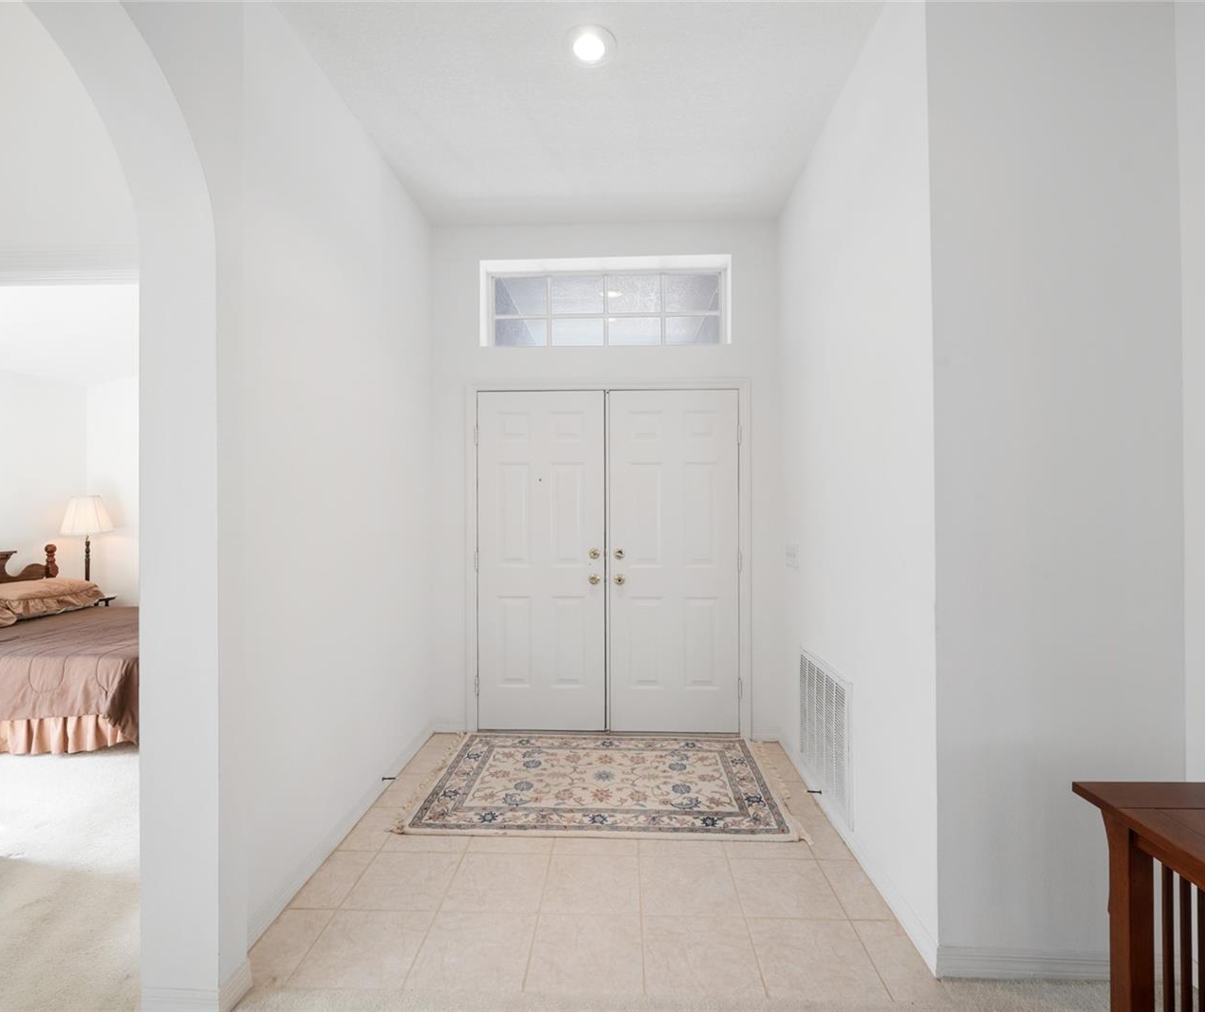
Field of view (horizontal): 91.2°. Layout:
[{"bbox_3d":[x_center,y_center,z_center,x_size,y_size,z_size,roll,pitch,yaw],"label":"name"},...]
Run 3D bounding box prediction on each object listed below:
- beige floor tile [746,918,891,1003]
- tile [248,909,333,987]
[{"bbox_3d":[0.616,1.324,1.727,0.330,0.010,0.310,0,0,2],"label":"beige floor tile"},{"bbox_3d":[-0.951,1.323,1.778,0.165,0.010,0.310,0,0,2],"label":"tile"}]

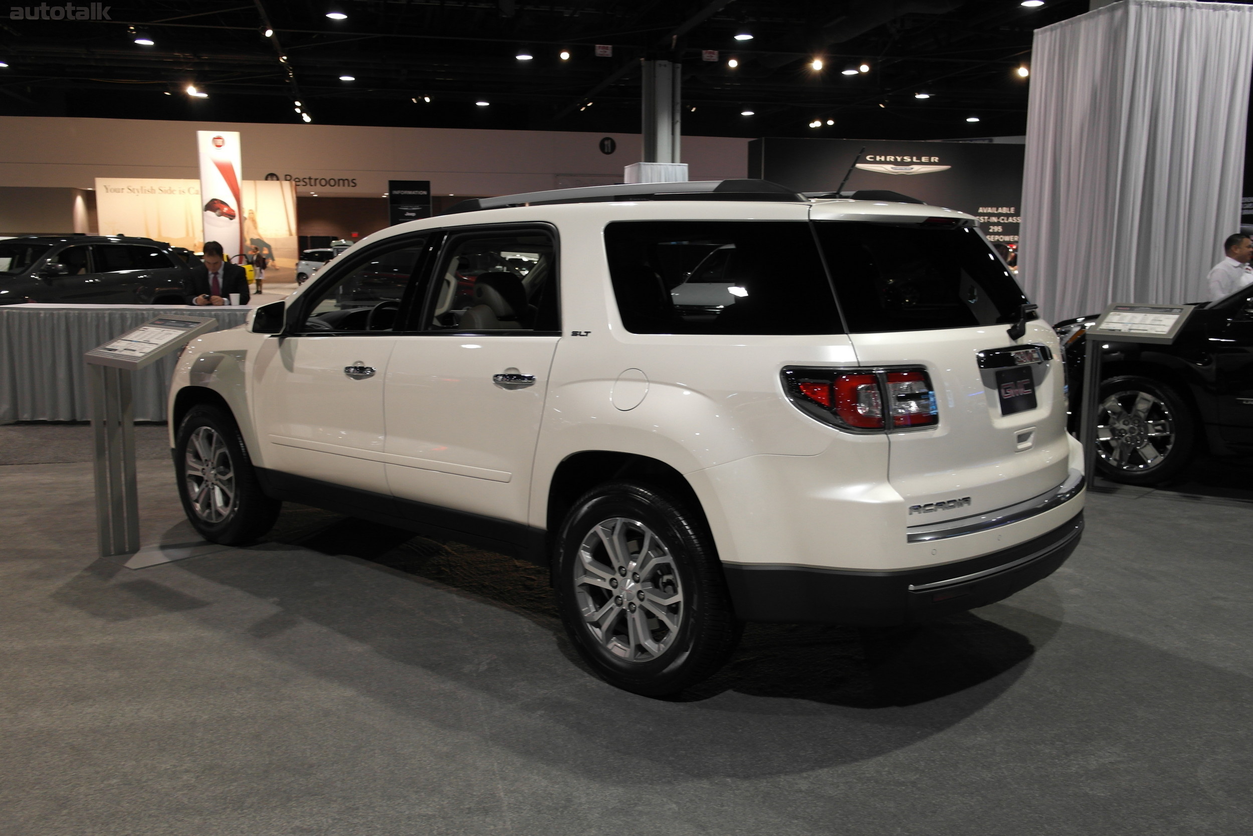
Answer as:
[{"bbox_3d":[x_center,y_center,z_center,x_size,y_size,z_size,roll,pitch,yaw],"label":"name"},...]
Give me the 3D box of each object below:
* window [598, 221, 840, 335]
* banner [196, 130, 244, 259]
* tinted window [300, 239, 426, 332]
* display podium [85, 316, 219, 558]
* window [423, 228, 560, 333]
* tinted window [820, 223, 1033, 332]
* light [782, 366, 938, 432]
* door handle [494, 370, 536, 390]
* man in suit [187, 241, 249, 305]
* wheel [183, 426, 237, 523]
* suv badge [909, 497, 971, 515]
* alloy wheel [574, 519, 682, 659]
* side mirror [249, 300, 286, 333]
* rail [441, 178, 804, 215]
[{"bbox_3d":[0.305,-0.479,3.572,1.060,0.410,0.060,7,-6,38],"label":"window"},{"bbox_3d":[-17.093,-8.775,44.280,1.850,6.500,0.350,-2,9,-15],"label":"banner"},{"bbox_3d":[-1.251,-0.609,4.891,0.870,0.470,0.060,5,-5,40],"label":"tinted window"},{"bbox_3d":[-2.422,0.119,5.412,0.626,1.278,0.430,9,12,42],"label":"display podium"},{"bbox_3d":[-0.537,-0.548,4.297,0.800,0.450,0.060,5,-5,40],"label":"window"},{"bbox_3d":[1.208,-0.530,3.850,1.620,0.480,0.150,-9,-20,-48],"label":"tinted window"},{"bbox_3d":[0.740,-0.071,3.318,0.390,0.215,0.330,8,11,40],"label":"light"},{"bbox_3d":[-0.435,-0.144,4.073,0.230,0.055,0.055,8,11,40],"label":"door handle"},{"bbox_3d":[-4.032,-0.903,10.339,0.580,1.670,0.440,-1,9,-9],"label":"man in suit"},{"bbox_3d":[-2.226,0.306,5.789,0.530,0.530,0.190,8,11,40],"label":"wheel"},{"bbox_3d":[0.993,0.276,3.301,0.264,0.034,0.012,-5,11,-31],"label":"suv badge"},{"bbox_3d":[0.057,0.612,3.840,0.530,0.530,0.190,8,11,40],"label":"alloy wheel"},{"bbox_3d":[-1.769,-0.482,5.092,0.145,0.165,0.200,8,12,40],"label":"side mirror"},{"bbox_3d":[-0.124,-0.888,4.228,1.980,0.100,0.070,8,11,40],"label":"rail"}]

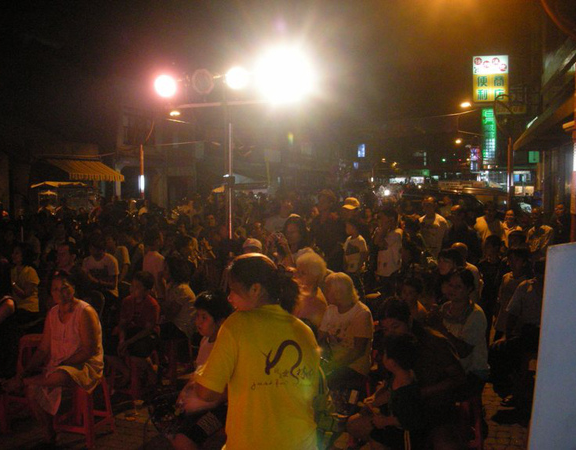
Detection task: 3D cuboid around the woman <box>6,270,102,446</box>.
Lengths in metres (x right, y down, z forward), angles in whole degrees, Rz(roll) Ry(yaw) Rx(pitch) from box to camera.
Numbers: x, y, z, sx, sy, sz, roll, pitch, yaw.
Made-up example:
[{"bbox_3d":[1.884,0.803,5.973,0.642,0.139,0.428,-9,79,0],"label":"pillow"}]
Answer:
[{"bbox_3d":[-1.675,0.926,4.325,0.740,1.230,0.520,-2,4,-38],"label":"woman"}]

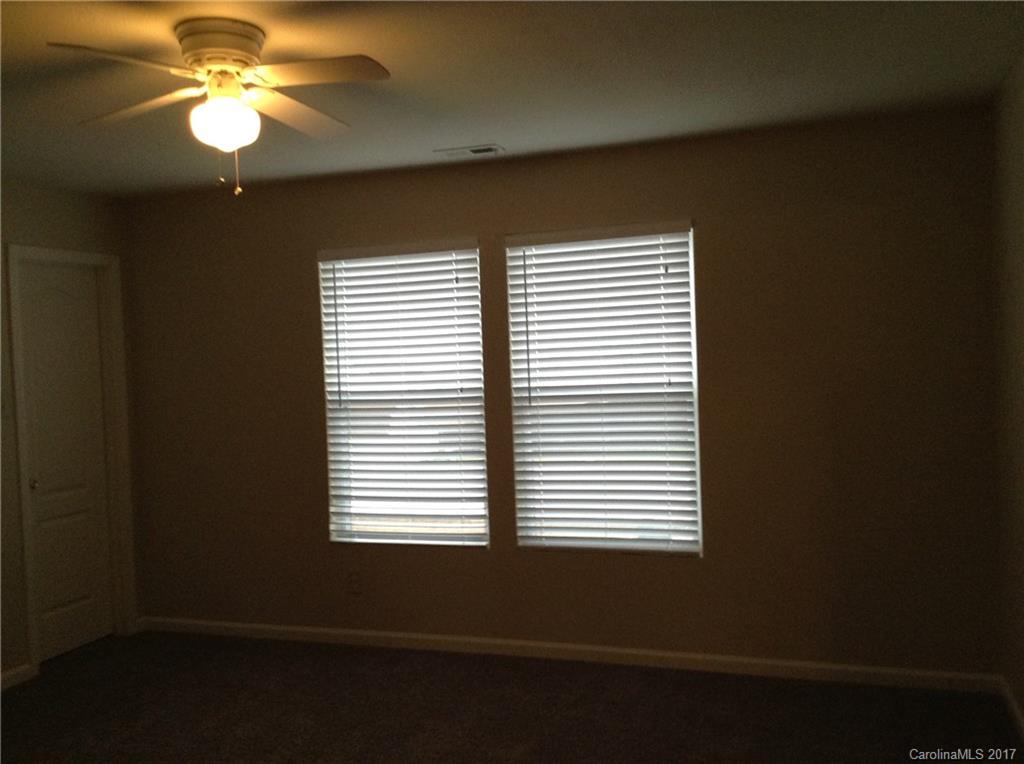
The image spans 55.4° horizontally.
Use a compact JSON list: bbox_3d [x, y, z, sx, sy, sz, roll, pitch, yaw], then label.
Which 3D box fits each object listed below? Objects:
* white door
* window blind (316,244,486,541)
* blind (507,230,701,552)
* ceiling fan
[{"bbox_3d":[-2.373,0.391,5.122,0.045,2.041,0.600,-2,2,19],"label":"white door"},{"bbox_3d":[-0.552,0.082,4.908,0.882,1.475,0.060,-2,2,19],"label":"window blind"},{"bbox_3d":[0.423,0.054,4.565,0.889,1.475,0.060,-2,2,19],"label":"blind"},{"bbox_3d":[-0.856,-0.853,2.879,1.060,0.350,1.060,-1,2,26],"label":"ceiling fan"}]

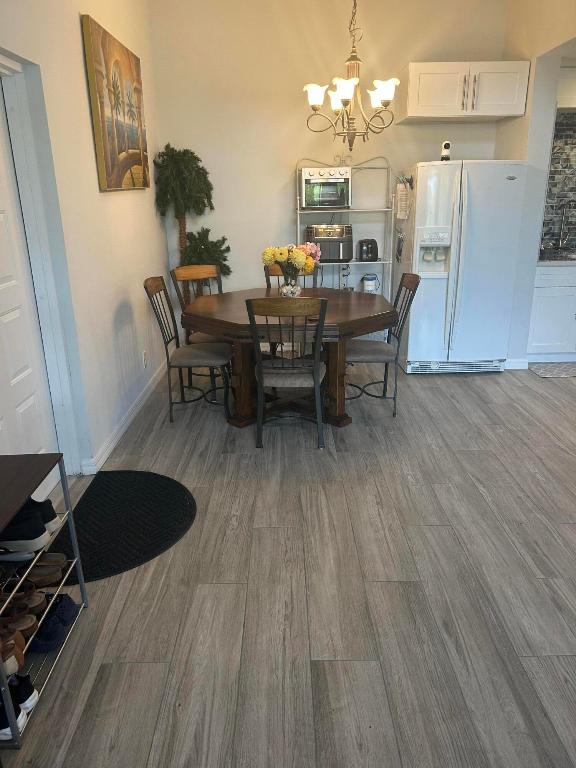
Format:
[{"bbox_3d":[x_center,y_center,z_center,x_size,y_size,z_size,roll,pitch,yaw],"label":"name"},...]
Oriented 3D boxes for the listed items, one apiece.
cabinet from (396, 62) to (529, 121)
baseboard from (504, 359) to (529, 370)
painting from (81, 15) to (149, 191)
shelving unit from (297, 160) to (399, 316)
[{"bbox_3d":[1.398,-2.362,4.714,0.915,0.380,0.588,-1,19,0],"label":"cabinet"},{"bbox_3d":[1.987,-0.173,5.006,0.205,0.090,0.018,-1,19,0],"label":"baseboard"},{"bbox_3d":[-1.107,-1.778,3.846,0.046,0.916,1.132,-1,19,0],"label":"painting"},{"bbox_3d":[0.504,-1.091,5.189,0.824,1.811,0.331,-1,19,0],"label":"shelving unit"}]

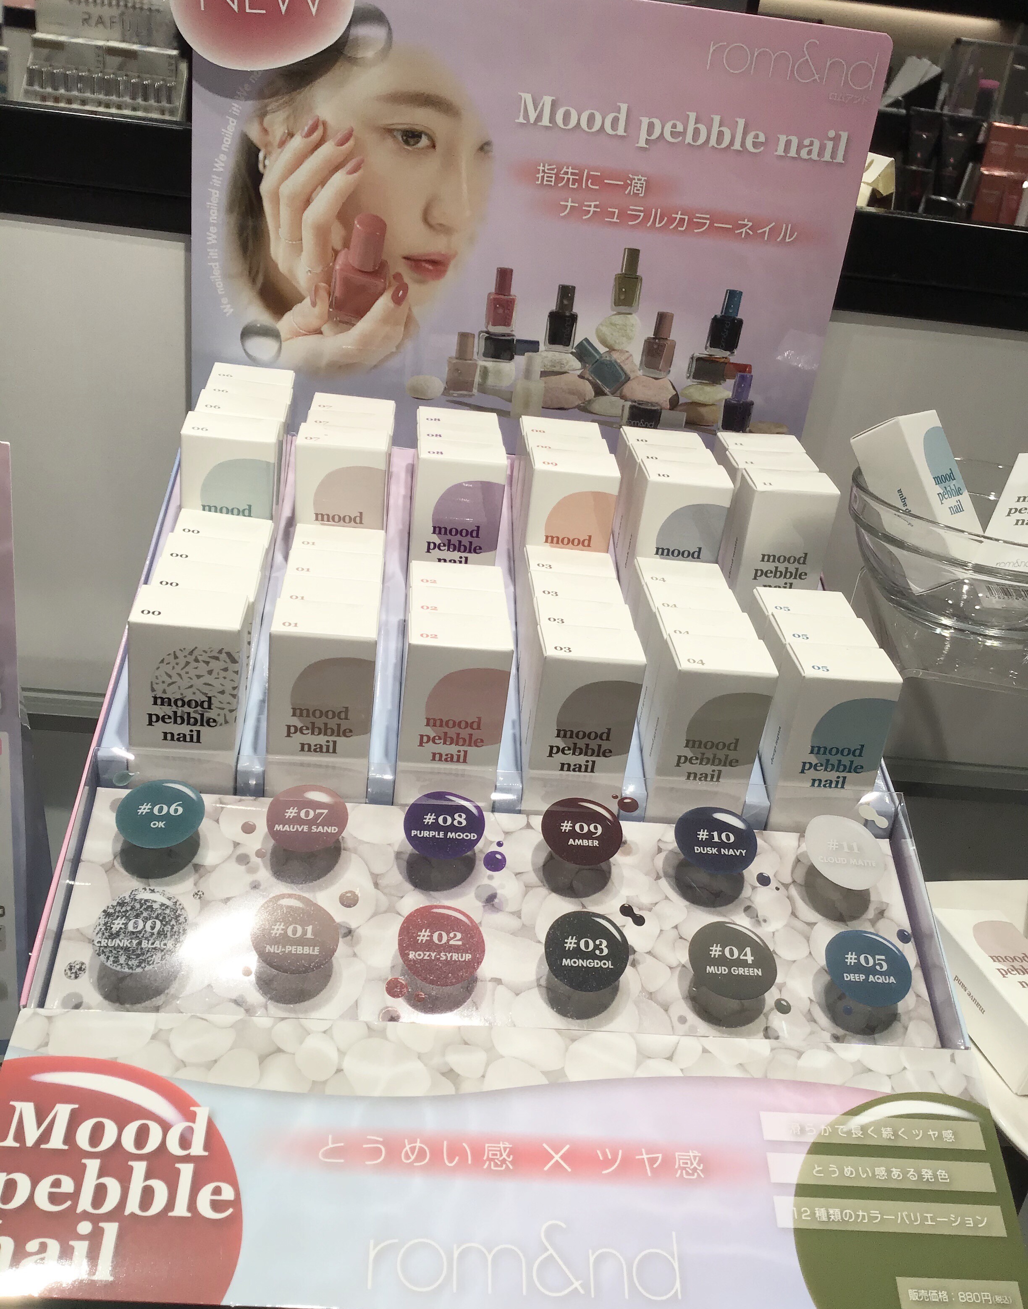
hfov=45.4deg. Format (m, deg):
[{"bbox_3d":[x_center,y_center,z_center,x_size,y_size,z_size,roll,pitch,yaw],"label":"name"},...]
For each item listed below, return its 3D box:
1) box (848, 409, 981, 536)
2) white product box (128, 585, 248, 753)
[{"bbox_3d":[0.162,-0.060,0.483,0.032,0.065,0.021,-18,-4,-43],"label":"box"},{"bbox_3d":[-0.111,0.016,0.421,0.035,0.072,0.024,4,29,-6],"label":"white product box"}]

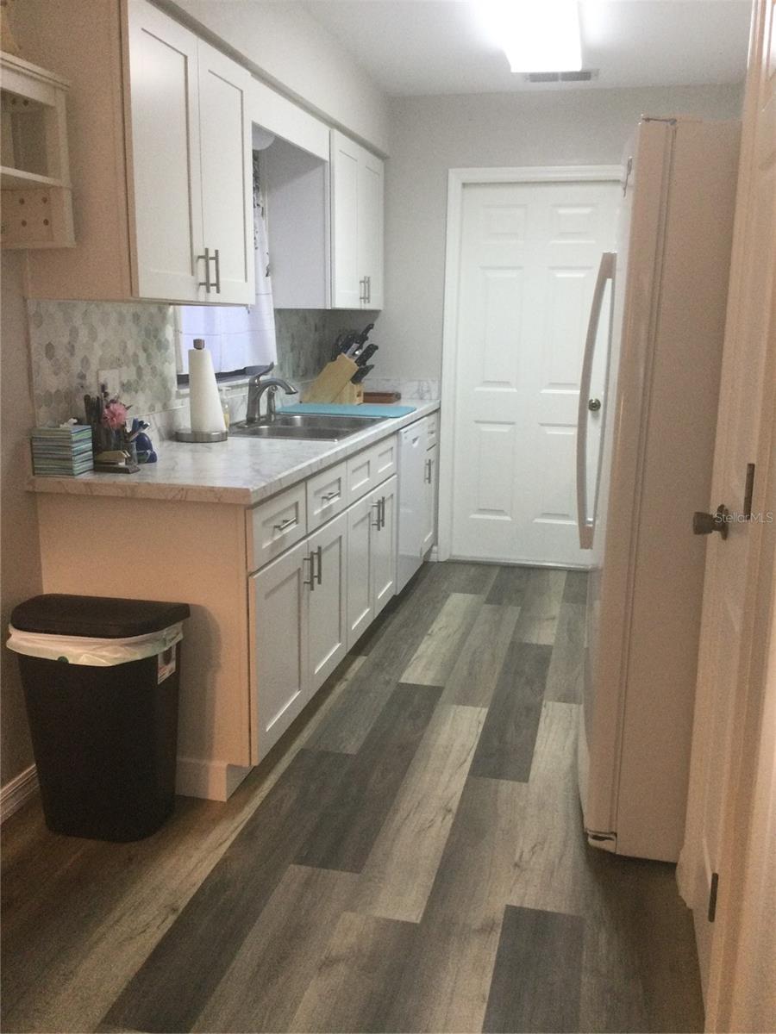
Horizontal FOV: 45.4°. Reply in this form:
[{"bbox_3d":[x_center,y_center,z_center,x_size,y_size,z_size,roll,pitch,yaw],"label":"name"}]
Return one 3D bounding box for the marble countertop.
[{"bbox_3d":[-0.351,-0.358,3.854,0.655,0.043,2.870,4,13,13],"label":"marble countertop"}]

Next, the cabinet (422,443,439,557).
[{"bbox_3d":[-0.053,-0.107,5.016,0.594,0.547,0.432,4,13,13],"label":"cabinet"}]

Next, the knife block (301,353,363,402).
[{"bbox_3d":[-0.288,-0.709,4.793,0.283,0.243,0.109,4,13,13],"label":"knife block"}]

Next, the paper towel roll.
[{"bbox_3d":[-0.668,-0.464,3.373,0.128,0.332,0.128,1,12,0],"label":"paper towel roll"}]

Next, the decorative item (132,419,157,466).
[{"bbox_3d":[-0.761,-0.248,2.899,0.082,0.137,0.082,4,13,13],"label":"decorative item"}]

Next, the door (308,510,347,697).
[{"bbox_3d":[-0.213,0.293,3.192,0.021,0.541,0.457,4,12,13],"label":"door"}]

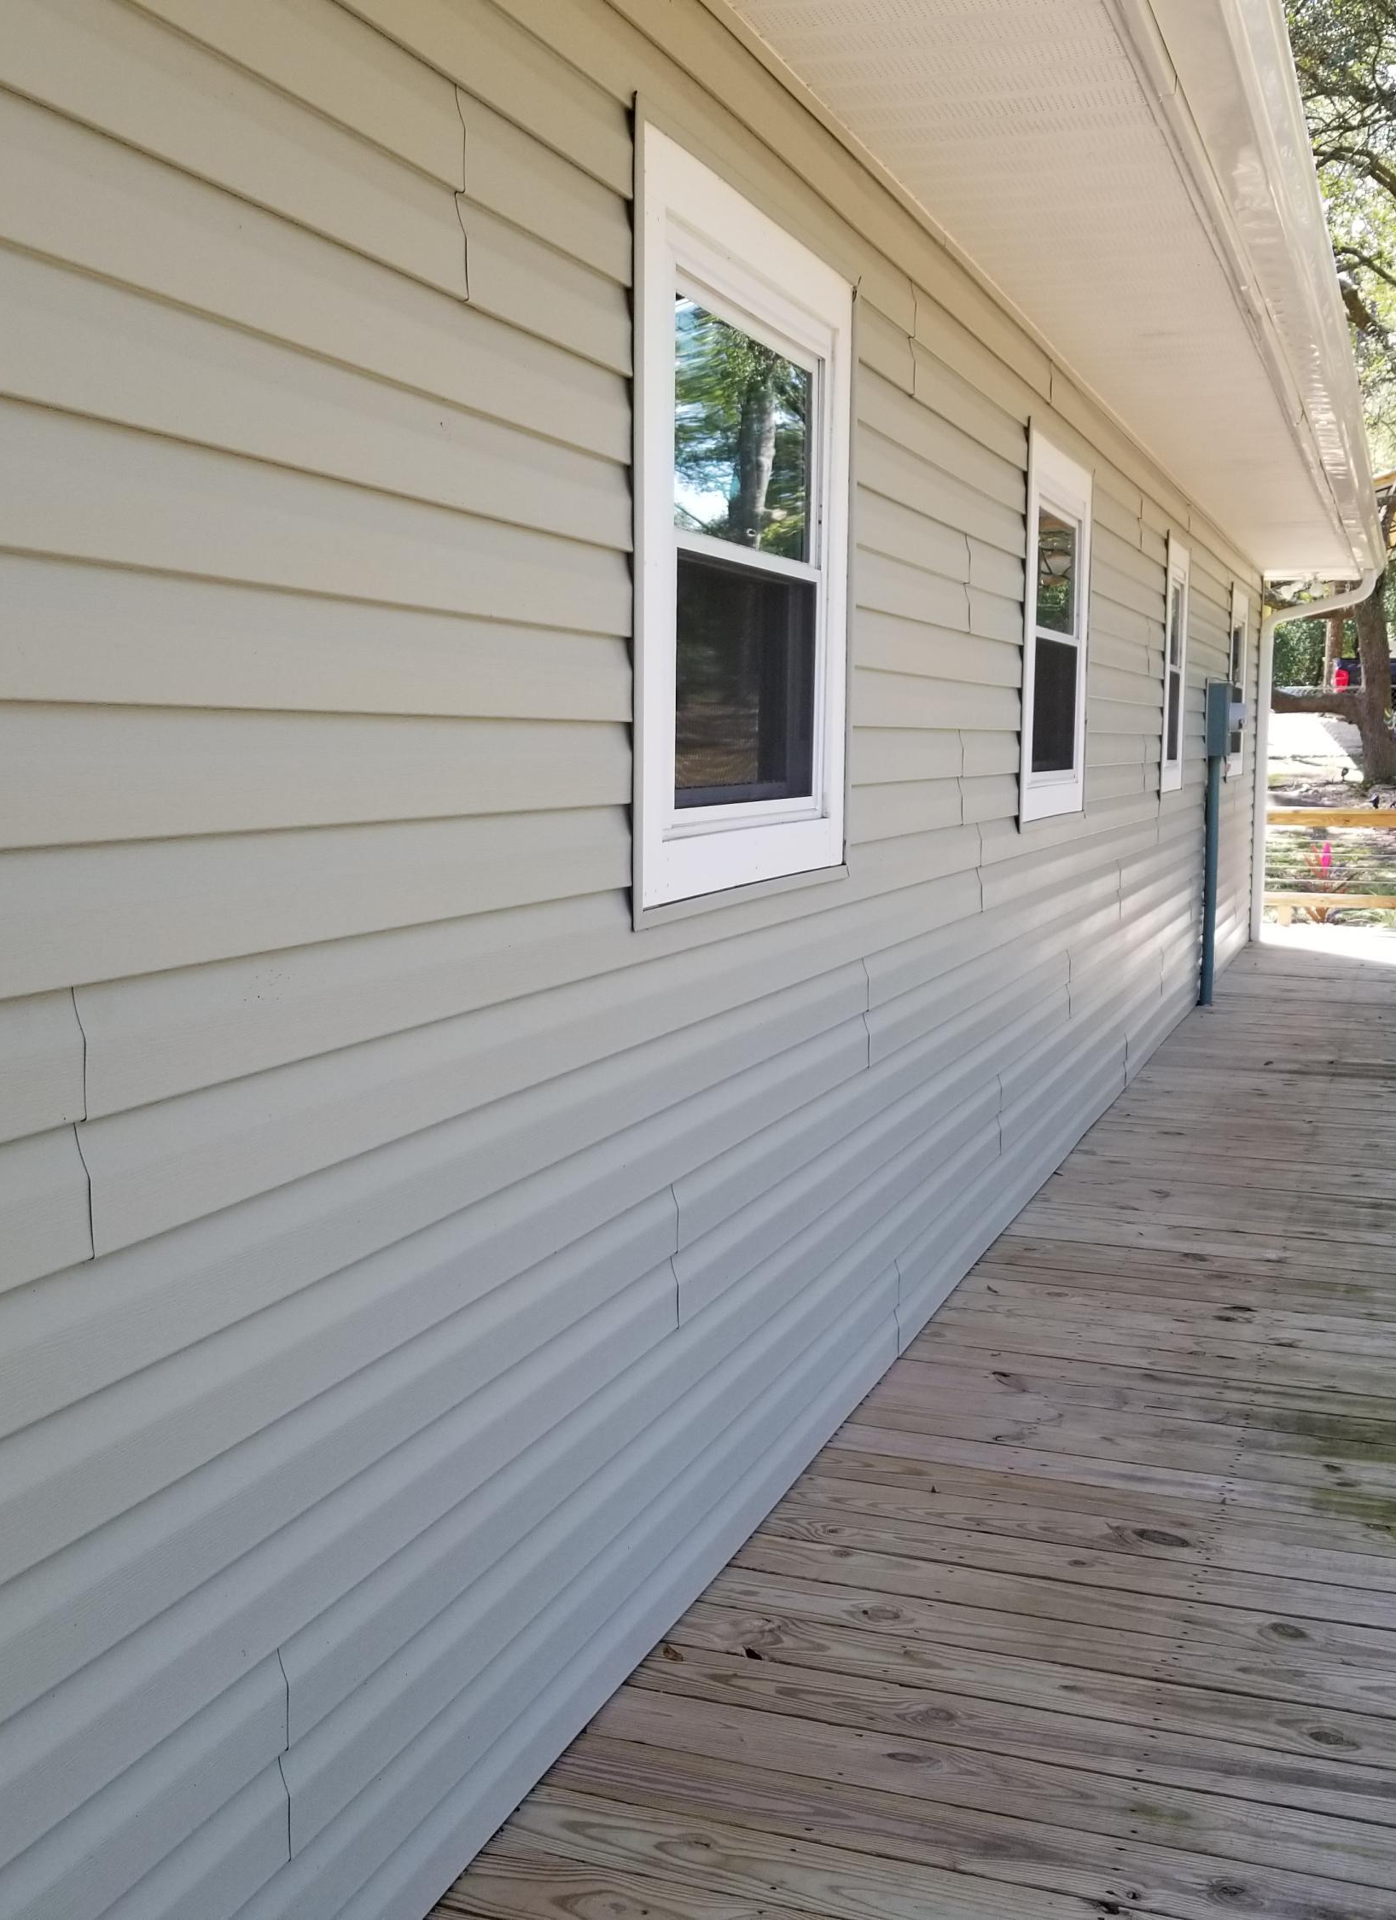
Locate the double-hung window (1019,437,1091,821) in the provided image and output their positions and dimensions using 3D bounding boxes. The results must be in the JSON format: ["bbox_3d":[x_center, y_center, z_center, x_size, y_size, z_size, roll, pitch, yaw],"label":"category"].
[{"bbox_3d":[1.046,-0.961,5.734,0.080,1.070,1.010,3,7,20],"label":"double-hung window"}]

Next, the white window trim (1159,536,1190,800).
[{"bbox_3d":[2.059,-1.274,8.417,0.080,1.069,0.733,3,7,20],"label":"white window trim"}]

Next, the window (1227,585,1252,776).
[{"bbox_3d":[3.132,-1.610,11.260,0.080,1.072,0.943,3,7,20],"label":"window"}]

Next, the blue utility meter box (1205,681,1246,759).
[{"bbox_3d":[2.662,-1.204,9.688,0.175,0.380,0.260,3,7,20],"label":"blue utility meter box"}]

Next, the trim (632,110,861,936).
[{"bbox_3d":[0.072,-0.663,3.151,0.080,1.070,1.018,3,7,20],"label":"trim"}]

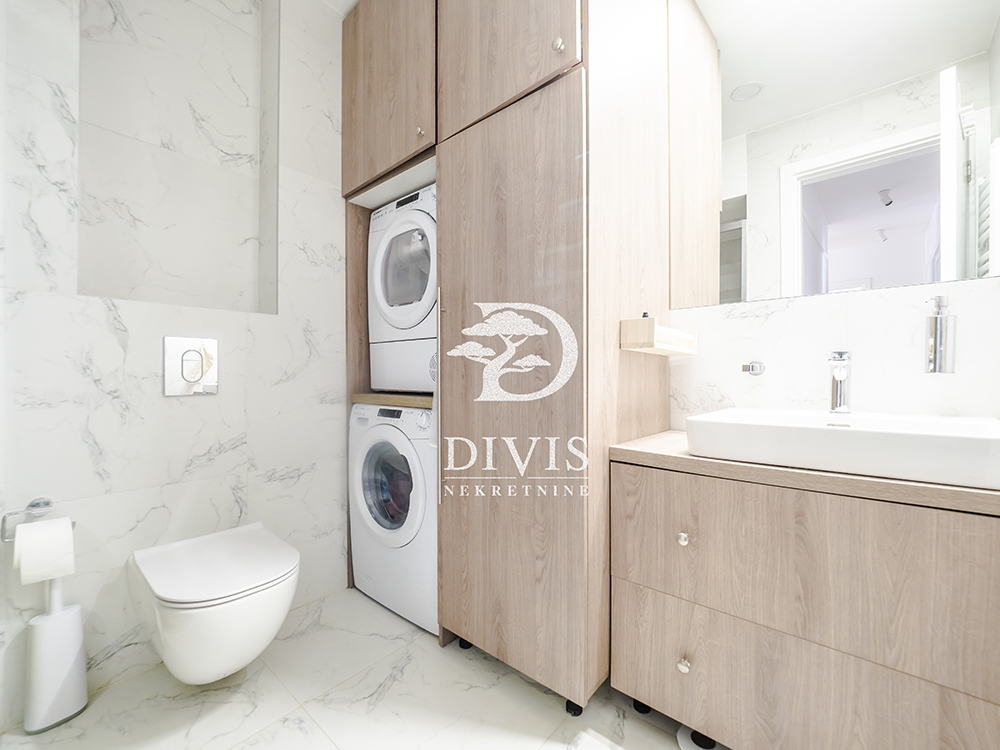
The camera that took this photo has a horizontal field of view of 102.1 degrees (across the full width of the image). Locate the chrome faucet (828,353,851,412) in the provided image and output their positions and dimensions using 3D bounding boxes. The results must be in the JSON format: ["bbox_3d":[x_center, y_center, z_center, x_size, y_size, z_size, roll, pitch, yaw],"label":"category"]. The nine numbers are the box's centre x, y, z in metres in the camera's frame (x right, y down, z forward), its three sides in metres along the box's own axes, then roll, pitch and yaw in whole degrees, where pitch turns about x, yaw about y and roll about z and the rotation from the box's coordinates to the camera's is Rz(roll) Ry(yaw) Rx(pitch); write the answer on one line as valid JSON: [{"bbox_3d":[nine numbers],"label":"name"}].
[{"bbox_3d":[0.955,0.021,1.134,0.047,0.174,0.140,0,-1,41],"label":"chrome faucet"}]

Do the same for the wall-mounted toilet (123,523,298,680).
[{"bbox_3d":[-0.853,0.737,1.253,0.560,0.348,0.362,0,-1,41],"label":"wall-mounted toilet"}]

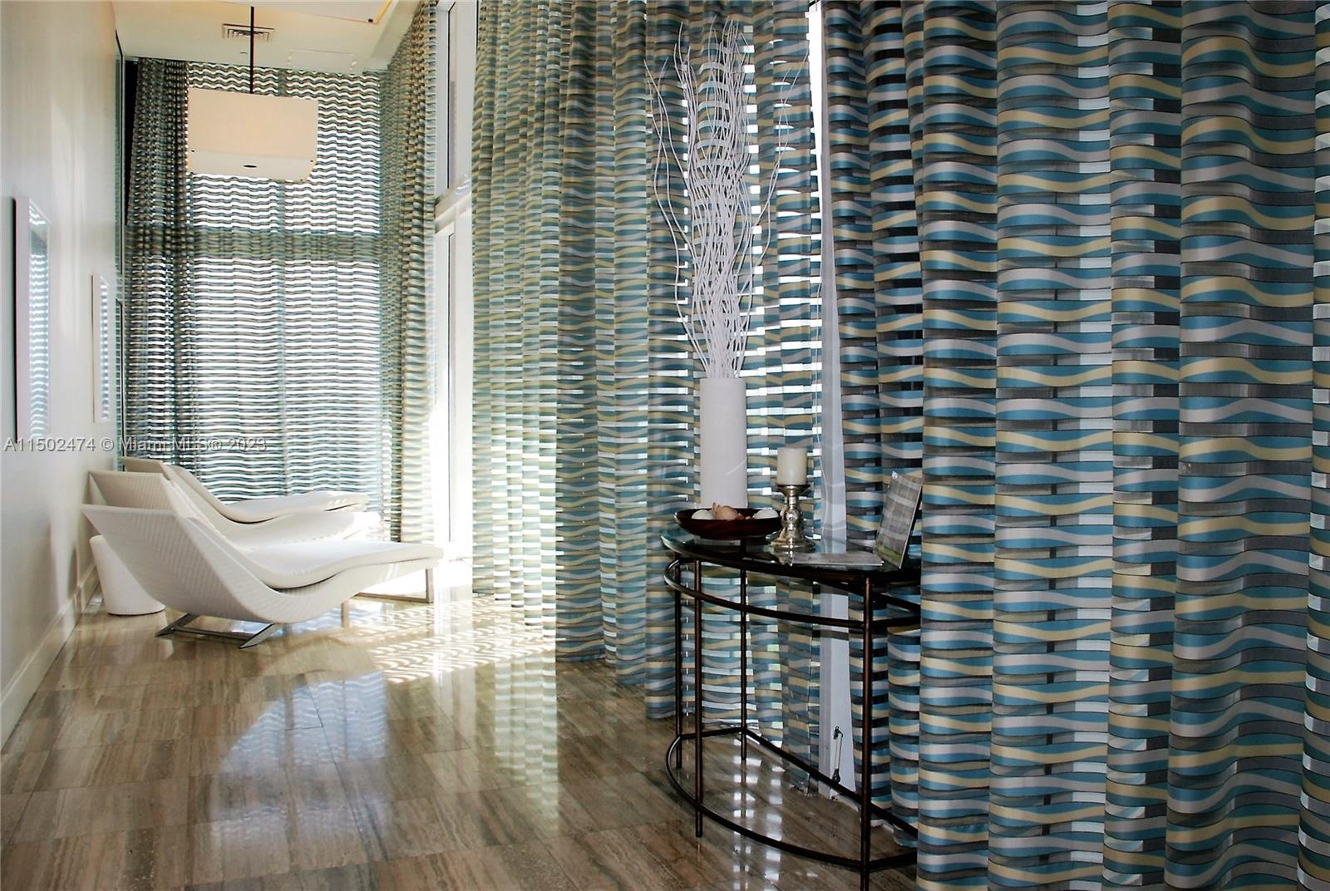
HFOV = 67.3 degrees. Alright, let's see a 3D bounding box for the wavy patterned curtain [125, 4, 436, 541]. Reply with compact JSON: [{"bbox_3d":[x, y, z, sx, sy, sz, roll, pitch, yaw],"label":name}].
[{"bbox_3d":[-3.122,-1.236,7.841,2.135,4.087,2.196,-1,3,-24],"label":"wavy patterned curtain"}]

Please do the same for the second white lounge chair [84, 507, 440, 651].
[{"bbox_3d":[-2.018,0.588,5.256,0.732,0.715,1.752,2,3,28],"label":"second white lounge chair"}]

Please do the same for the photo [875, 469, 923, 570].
[{"bbox_3d":[0.611,0.194,2.587,0.025,0.221,0.270,14,2,-3],"label":"photo"}]

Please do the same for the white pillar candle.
[{"bbox_3d":[0.364,0.061,2.847,0.085,0.108,0.085,0,3,0],"label":"white pillar candle"}]

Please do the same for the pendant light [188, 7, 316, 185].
[{"bbox_3d":[-2.729,-2.411,6.593,0.780,1.115,0.780,-1,3,-24],"label":"pendant light"}]

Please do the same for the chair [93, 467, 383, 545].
[{"bbox_3d":[-2.846,0.506,6.821,0.732,0.715,1.752,2,3,30],"label":"chair"}]

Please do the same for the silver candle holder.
[{"bbox_3d":[0.364,0.199,2.854,0.127,0.172,0.127,0,3,0],"label":"silver candle holder"}]

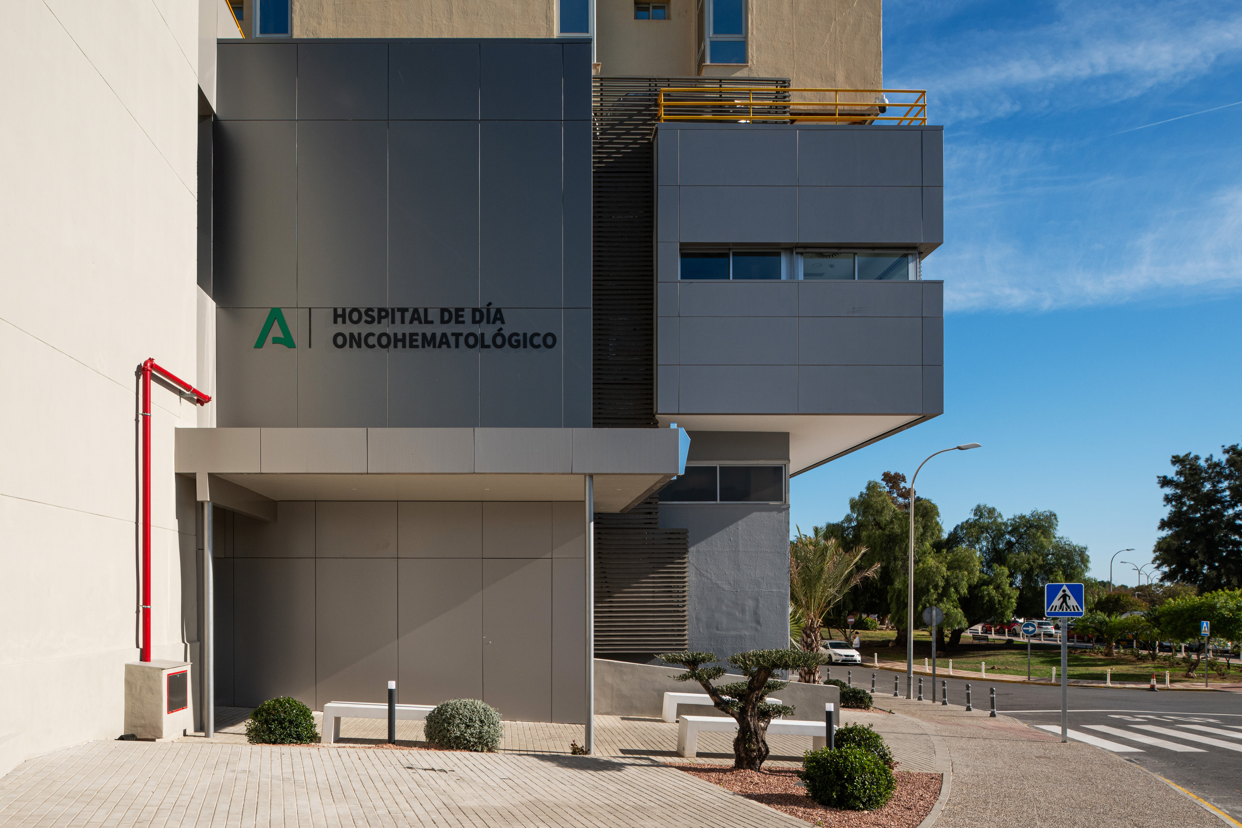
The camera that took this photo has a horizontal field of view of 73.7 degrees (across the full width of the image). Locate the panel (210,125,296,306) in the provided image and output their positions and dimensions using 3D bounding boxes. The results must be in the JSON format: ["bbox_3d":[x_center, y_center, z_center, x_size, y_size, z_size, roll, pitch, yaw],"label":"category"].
[{"bbox_3d":[-5.208,-2.835,11.780,1.205,2.666,0.060,0,0,0],"label":"panel"}]

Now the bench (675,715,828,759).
[{"bbox_3d":[1.644,4.006,10.200,1.820,0.440,0.500,0,-2,0],"label":"bench"}]

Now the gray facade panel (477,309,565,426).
[{"bbox_3d":[-1.360,-0.583,11.375,1.144,1.723,0.050,0,0,0],"label":"gray facade panel"}]

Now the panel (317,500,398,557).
[{"bbox_3d":[-3.542,1.549,11.125,1.099,0.755,0.050,0,0,0],"label":"panel"}]

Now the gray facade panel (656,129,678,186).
[{"bbox_3d":[0.698,-3.764,12.175,0.313,0.833,0.050,0,0,0],"label":"gray facade panel"}]

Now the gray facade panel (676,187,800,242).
[{"bbox_3d":[1.907,-3.226,13.395,1.927,0.912,0.050,0,0,0],"label":"gray facade panel"}]

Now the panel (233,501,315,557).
[{"bbox_3d":[-5.230,1.740,12.525,1.245,0.872,0.050,0,0,0],"label":"panel"}]

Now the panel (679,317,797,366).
[{"bbox_3d":[1.907,-1.170,13.395,1.927,0.784,0.050,0,0,0],"label":"panel"}]

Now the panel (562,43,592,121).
[{"bbox_3d":[-0.601,-4.581,11.425,0.414,1.103,0.050,0,0,0],"label":"panel"}]

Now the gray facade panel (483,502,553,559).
[{"bbox_3d":[-1.385,1.552,11.125,0.937,0.748,0.050,0,0,0],"label":"gray facade panel"}]

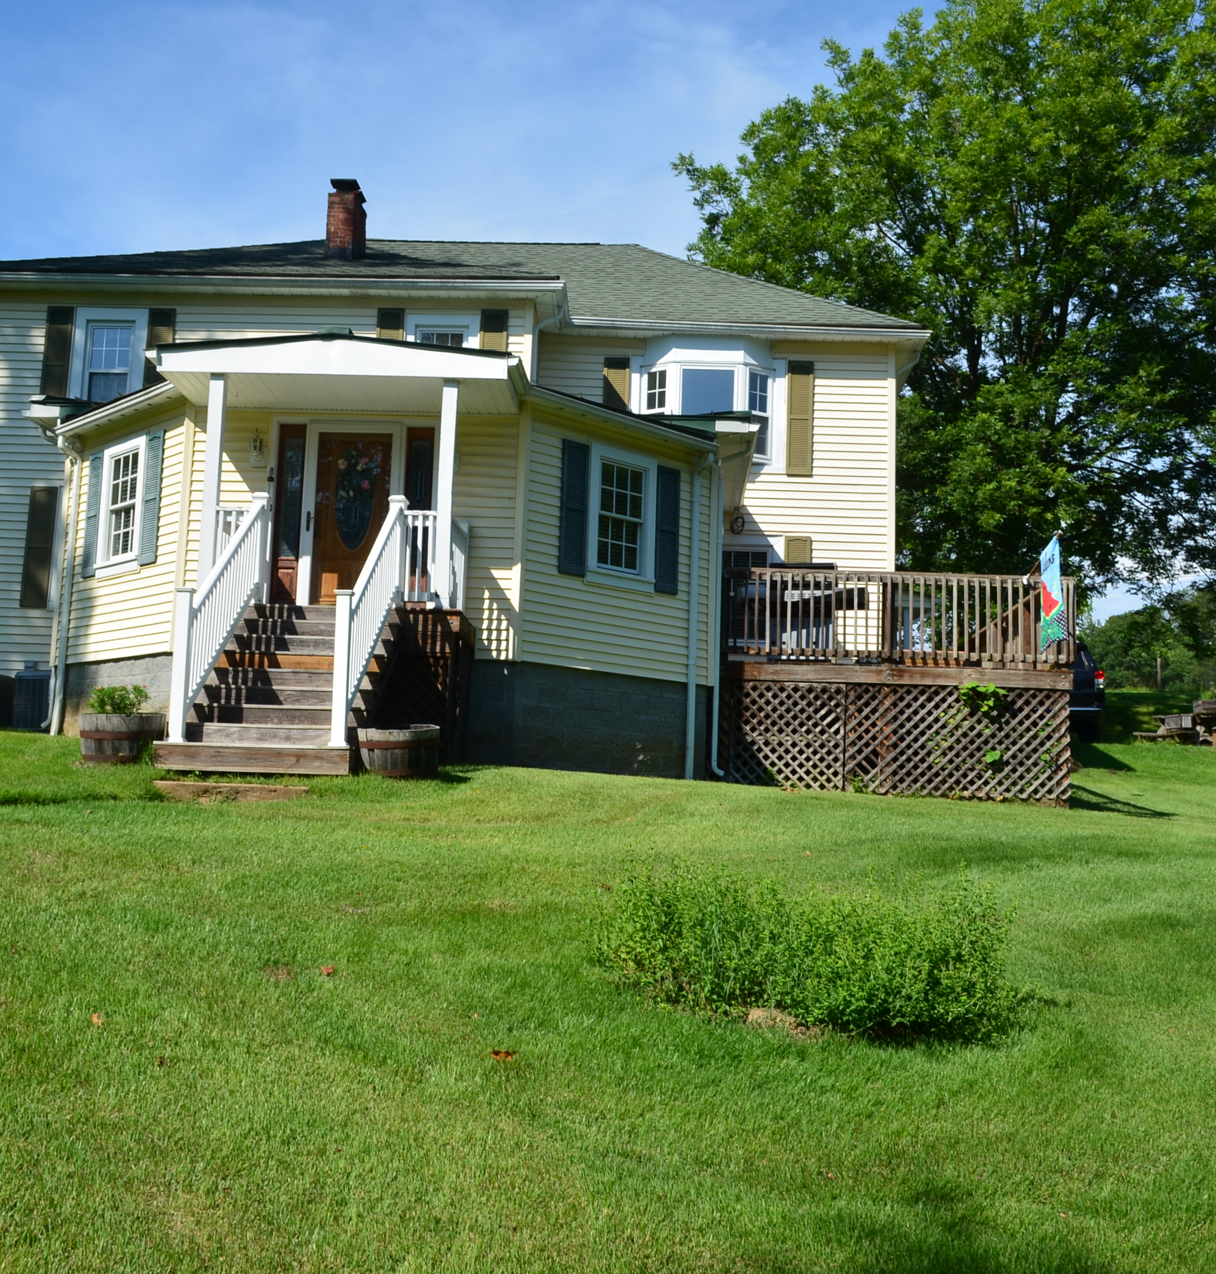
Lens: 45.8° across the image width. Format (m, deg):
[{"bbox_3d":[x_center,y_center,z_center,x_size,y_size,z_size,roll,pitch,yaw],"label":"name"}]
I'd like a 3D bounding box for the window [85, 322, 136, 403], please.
[{"bbox_3d":[-6.529,-3.463,18.811,0.643,1.357,0.100,2,-7,2],"label":"window"}]

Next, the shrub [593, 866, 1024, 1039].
[{"bbox_3d":[0.715,1.066,5.039,1.380,0.500,0.600,-1,-8,20],"label":"shrub"}]

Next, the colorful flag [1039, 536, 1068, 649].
[{"bbox_3d":[4.573,-0.456,14.800,0.100,1.100,0.700,2,-7,2],"label":"colorful flag"}]

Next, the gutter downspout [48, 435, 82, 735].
[{"bbox_3d":[-6.048,-0.576,15.928,0.190,3.323,0.090,9,-10,-43],"label":"gutter downspout"}]

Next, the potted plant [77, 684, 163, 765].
[{"bbox_3d":[-3.866,0.697,11.488,0.660,0.637,0.660,2,-7,0],"label":"potted plant"}]

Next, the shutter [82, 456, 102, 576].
[{"bbox_3d":[-5.663,-1.339,15.803,0.045,1.380,0.370,9,-10,-43],"label":"shutter"}]

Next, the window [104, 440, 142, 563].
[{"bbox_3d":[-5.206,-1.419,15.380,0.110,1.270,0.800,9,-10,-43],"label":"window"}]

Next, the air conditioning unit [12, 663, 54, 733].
[{"bbox_3d":[-6.765,0.823,17.525,0.660,0.727,0.680,2,-7,2],"label":"air conditioning unit"}]

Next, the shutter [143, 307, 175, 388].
[{"bbox_3d":[-5.280,-3.169,16.886,0.320,1.420,0.045,2,-7,2],"label":"shutter"}]

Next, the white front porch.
[{"bbox_3d":[-2.591,-0.861,12.648,3.350,4.100,3.100,2,-7,2],"label":"white front porch"}]

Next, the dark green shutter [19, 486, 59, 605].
[{"bbox_3d":[-7.312,-1.150,18.506,0.356,1.578,0.040,2,-7,2],"label":"dark green shutter"}]

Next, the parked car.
[{"bbox_3d":[7.318,1.102,26.027,1.890,1.750,4.750,2,-7,2],"label":"parked car"}]

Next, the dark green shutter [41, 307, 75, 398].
[{"bbox_3d":[-7.217,-3.554,18.819,0.346,1.578,0.040,2,-7,2],"label":"dark green shutter"}]

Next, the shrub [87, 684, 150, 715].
[{"bbox_3d":[-3.913,0.528,11.509,0.500,0.300,0.460,2,-7,0],"label":"shrub"}]

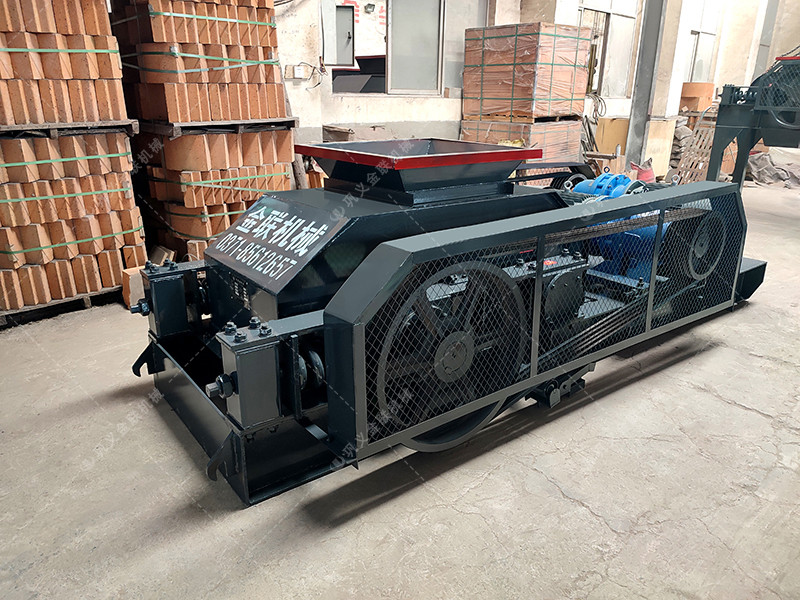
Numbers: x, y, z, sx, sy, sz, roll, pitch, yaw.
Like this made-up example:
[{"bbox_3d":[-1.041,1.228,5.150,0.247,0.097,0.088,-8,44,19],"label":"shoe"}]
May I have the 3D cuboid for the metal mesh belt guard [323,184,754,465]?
[{"bbox_3d":[0.737,-0.053,2.320,2.230,0.620,0.158,-14,24,-32],"label":"metal mesh belt guard"}]

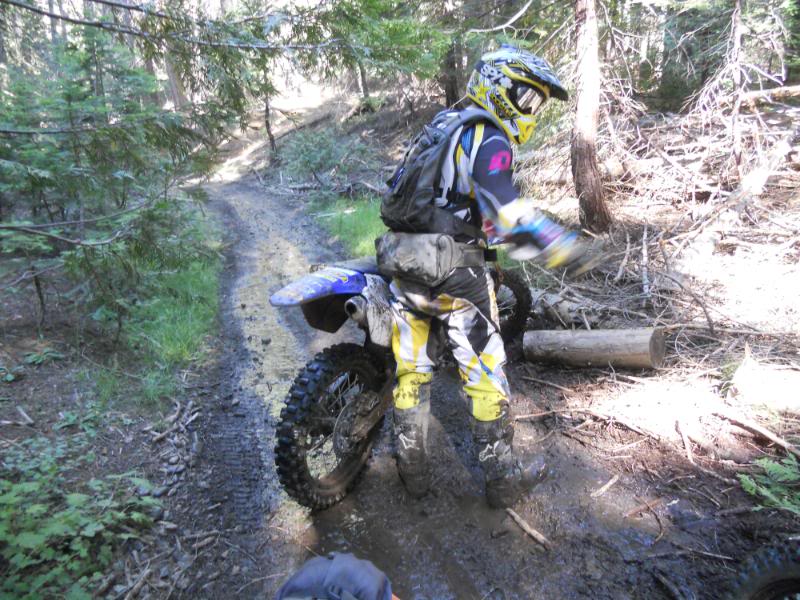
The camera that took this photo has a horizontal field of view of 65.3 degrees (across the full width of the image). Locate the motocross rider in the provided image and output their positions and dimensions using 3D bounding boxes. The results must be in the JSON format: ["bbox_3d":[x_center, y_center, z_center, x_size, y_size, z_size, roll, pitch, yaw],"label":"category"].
[{"bbox_3d":[0.316,-0.093,2.360,0.720,1.730,0.600,-9,17,-23],"label":"motocross rider"}]

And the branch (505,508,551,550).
[{"bbox_3d":[0.483,0.854,2.352,0.028,0.026,0.246,-12,21,-25],"label":"branch"}]

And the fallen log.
[{"bbox_3d":[1.110,0.278,3.660,0.739,0.215,0.215,-2,14,31],"label":"fallen log"}]

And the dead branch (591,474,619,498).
[{"bbox_3d":[0.850,0.761,2.577,0.195,0.025,0.025,-18,24,-38],"label":"dead branch"}]

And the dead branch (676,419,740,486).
[{"bbox_3d":[1.314,0.648,2.784,0.132,0.060,0.511,-4,19,-4],"label":"dead branch"}]

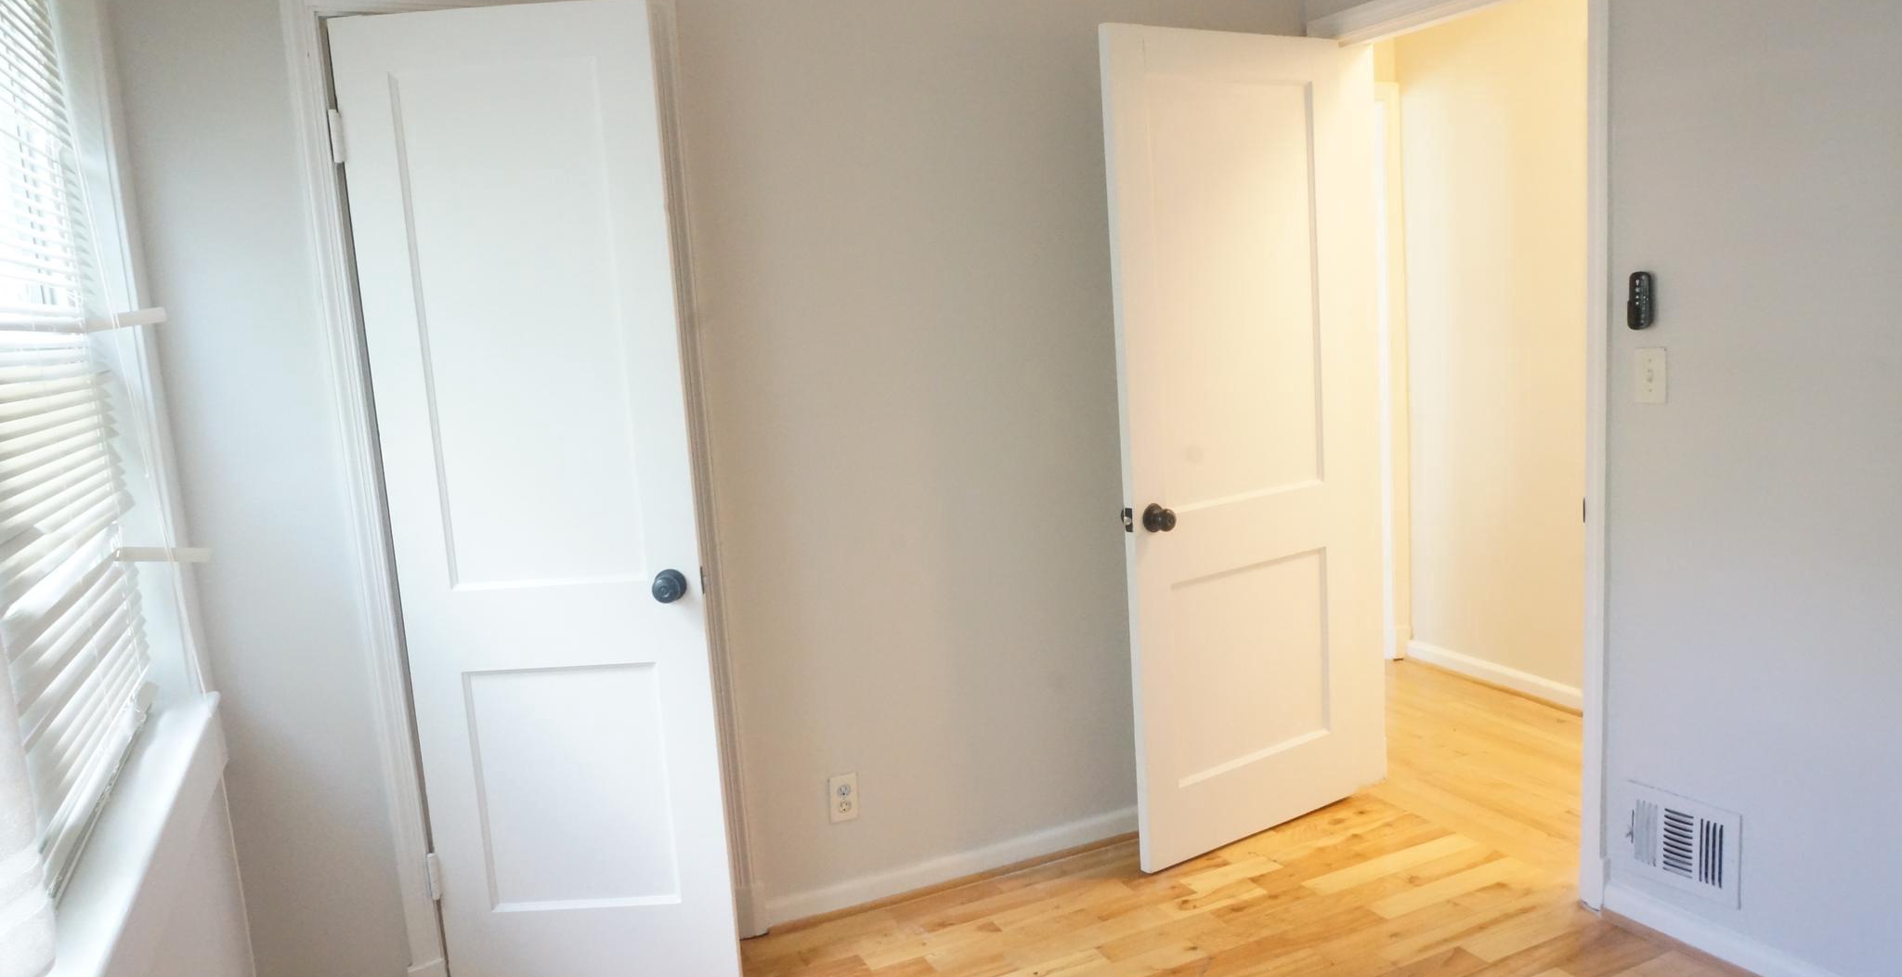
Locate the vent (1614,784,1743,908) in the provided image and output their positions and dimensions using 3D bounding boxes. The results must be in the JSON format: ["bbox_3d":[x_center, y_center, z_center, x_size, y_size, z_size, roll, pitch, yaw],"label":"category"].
[{"bbox_3d":[1.530,0.741,2.658,0.015,0.199,0.260,-7,9,-24],"label":"vent"}]

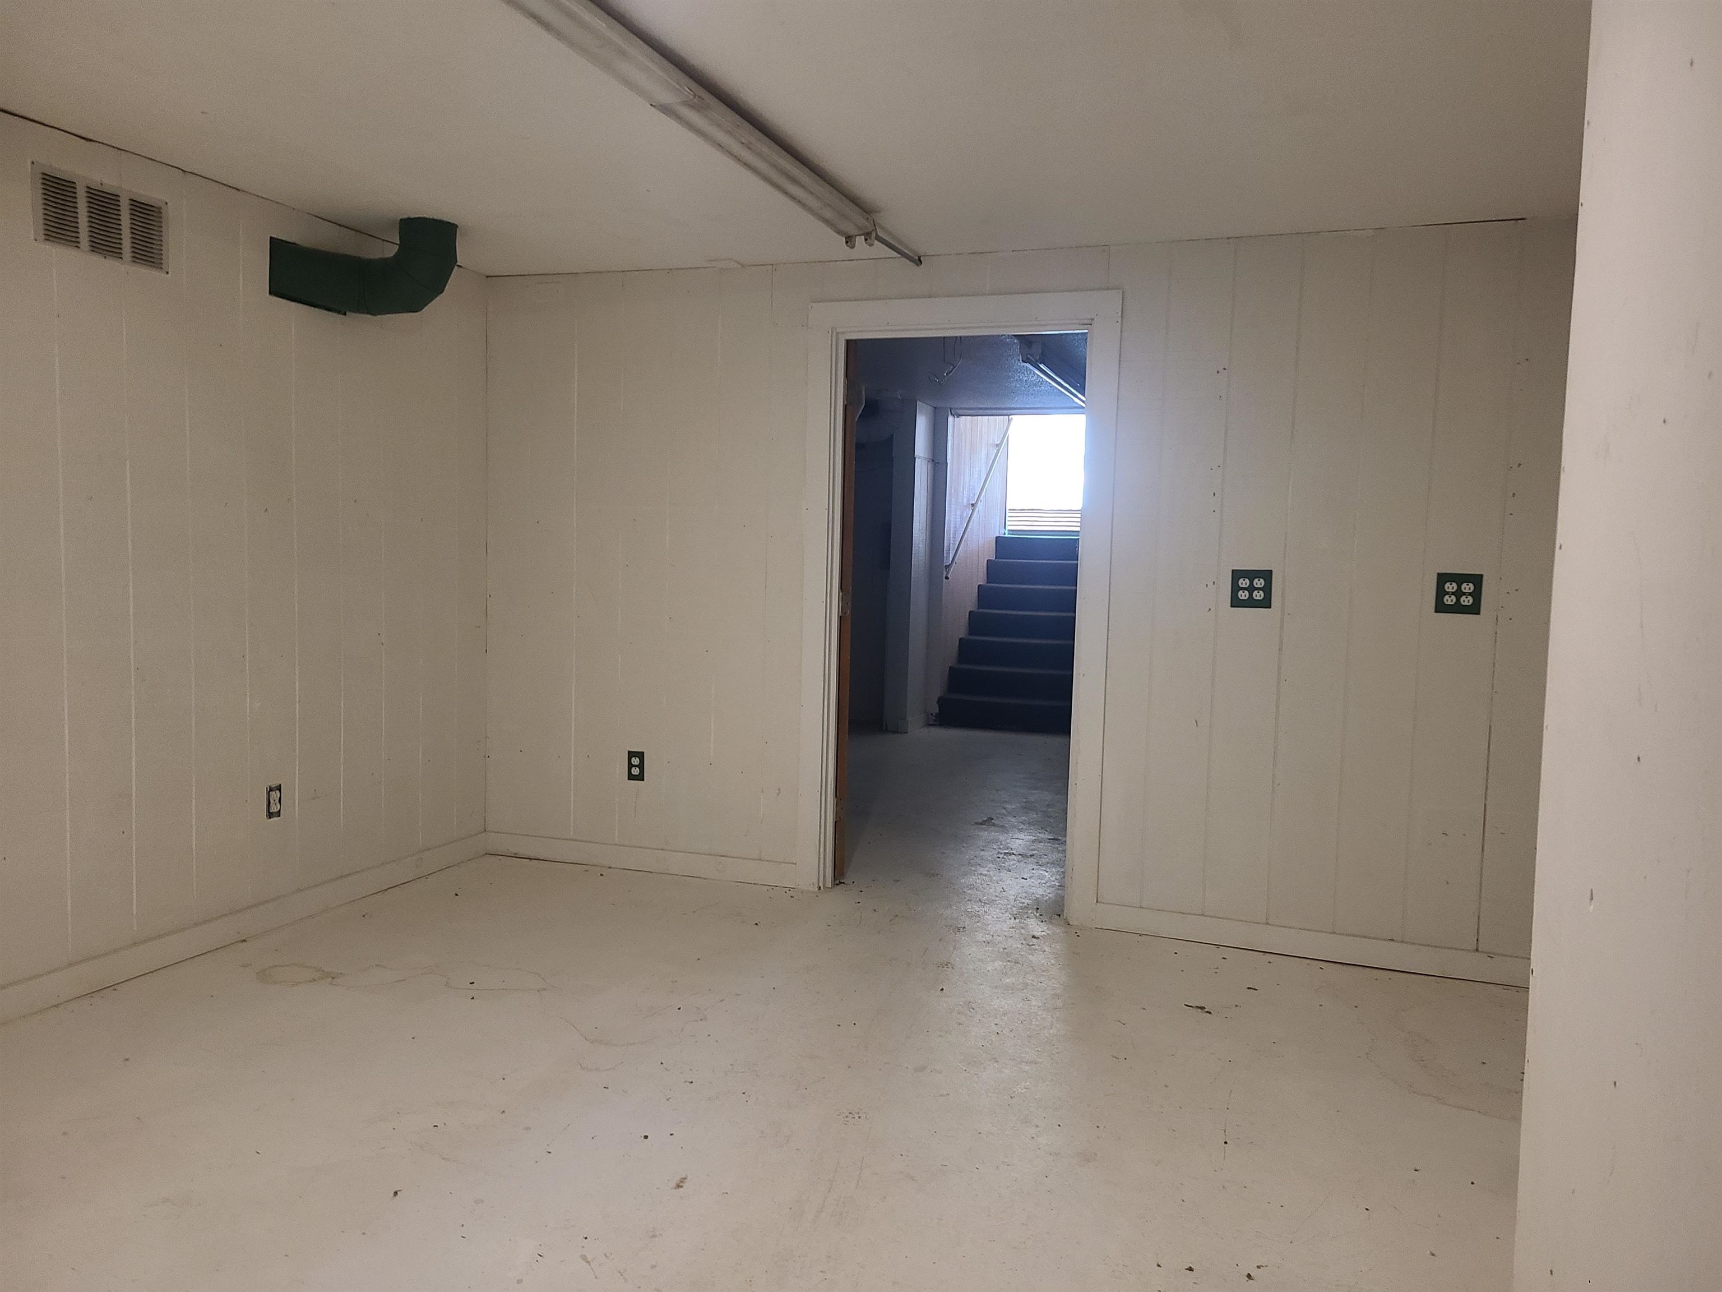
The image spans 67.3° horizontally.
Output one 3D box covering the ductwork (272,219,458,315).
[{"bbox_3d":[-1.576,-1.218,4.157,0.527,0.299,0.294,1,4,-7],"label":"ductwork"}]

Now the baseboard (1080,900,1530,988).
[{"bbox_3d":[1.398,0.941,4.105,1.329,0.089,0.018,3,5,23],"label":"baseboard"}]

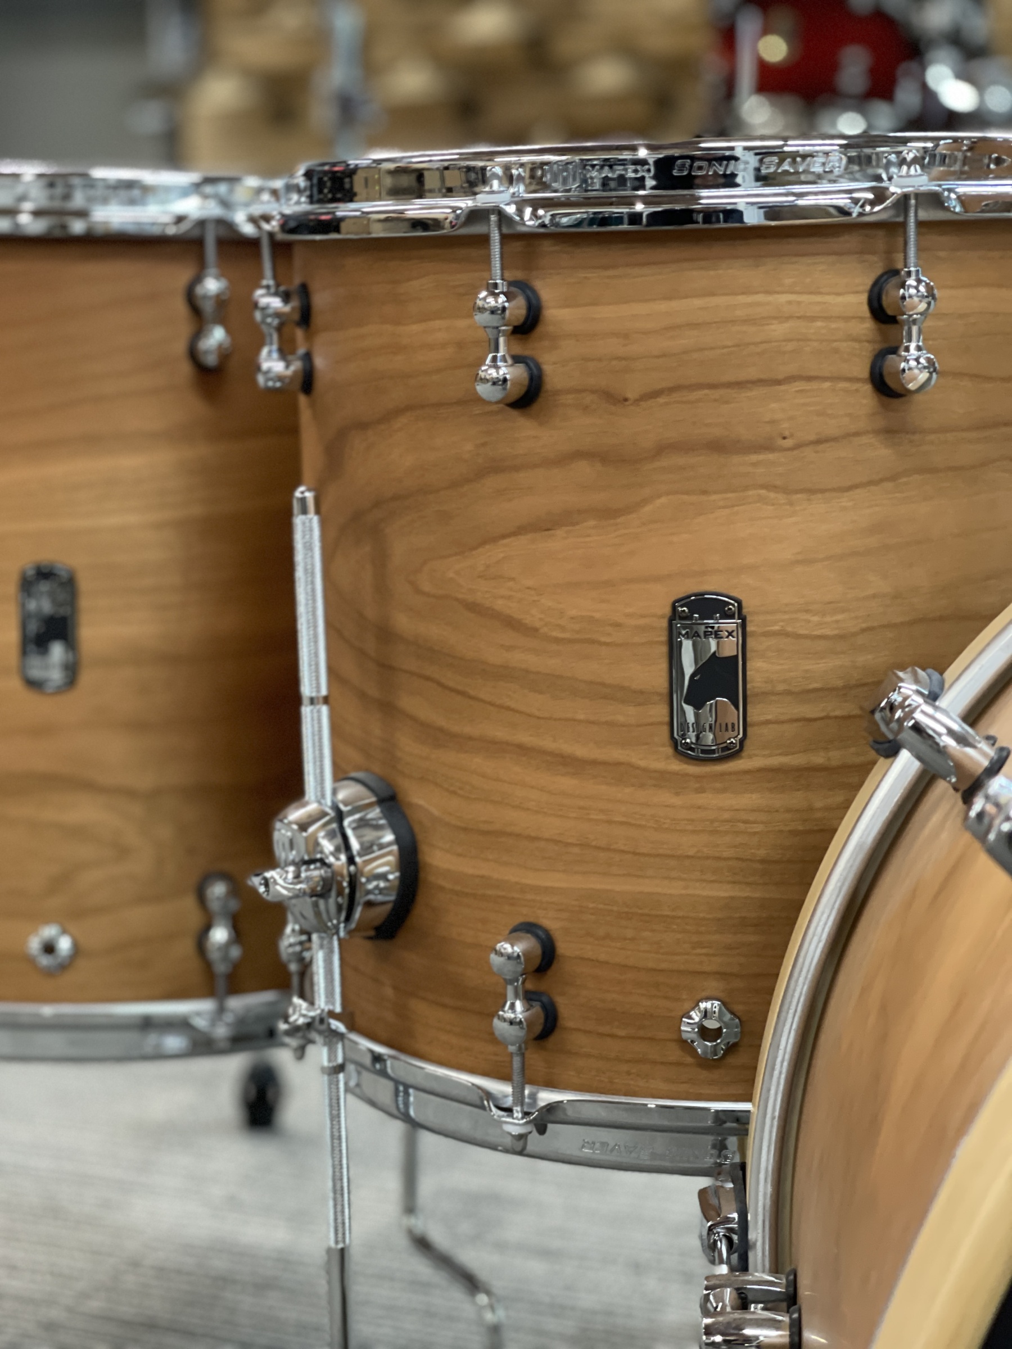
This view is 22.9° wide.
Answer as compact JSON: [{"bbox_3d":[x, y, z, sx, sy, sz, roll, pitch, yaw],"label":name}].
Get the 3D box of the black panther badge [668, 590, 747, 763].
[{"bbox_3d":[0.072,0.001,0.893,0.028,0.061,0.004,-1,10,6],"label":"black panther badge"}]

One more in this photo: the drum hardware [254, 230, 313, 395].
[{"bbox_3d":[-0.091,-0.146,0.991,0.024,0.071,0.019,-5,10,-16],"label":"drum hardware"}]

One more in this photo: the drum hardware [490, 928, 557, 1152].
[{"bbox_3d":[0.006,0.136,0.928,0.019,0.085,0.024,4,11,28],"label":"drum hardware"}]

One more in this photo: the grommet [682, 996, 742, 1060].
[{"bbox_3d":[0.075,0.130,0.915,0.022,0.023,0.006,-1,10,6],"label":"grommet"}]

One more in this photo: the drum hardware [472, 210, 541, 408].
[{"bbox_3d":[-0.002,-0.129,0.882,0.019,0.071,0.024,4,11,28],"label":"drum hardware"}]

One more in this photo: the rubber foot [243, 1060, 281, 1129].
[{"bbox_3d":[-0.170,0.291,1.730,0.027,0.048,0.027,-1,10,0],"label":"rubber foot"}]

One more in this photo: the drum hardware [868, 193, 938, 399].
[{"bbox_3d":[0.140,-0.131,0.866,0.019,0.071,0.024,-5,10,-16],"label":"drum hardware"}]

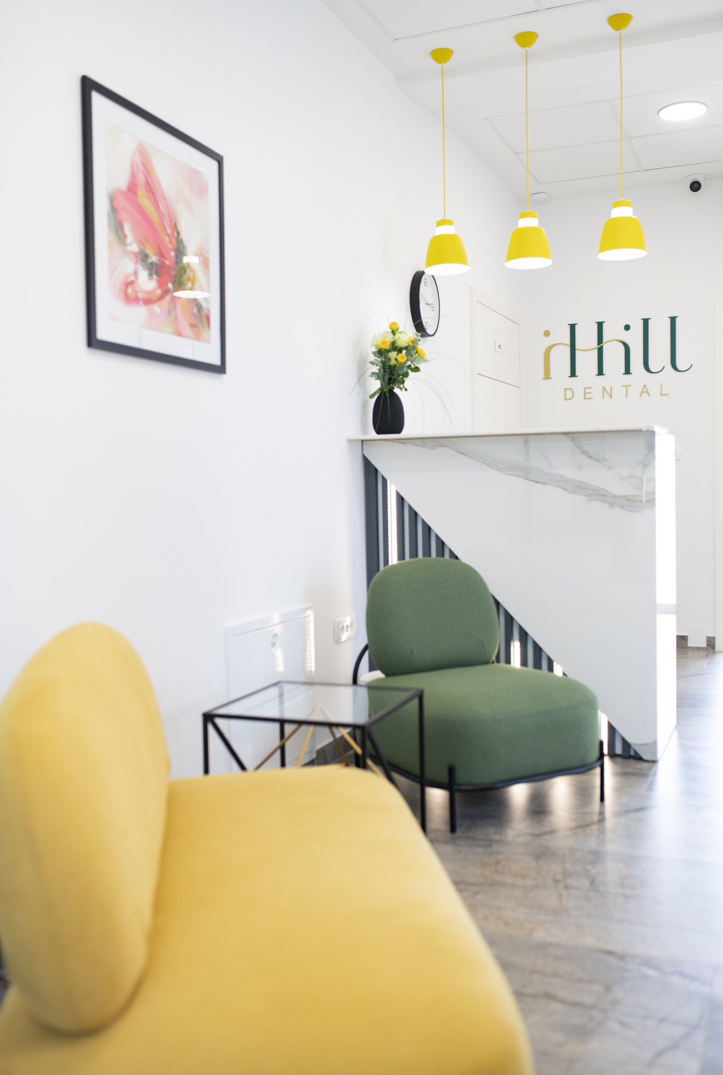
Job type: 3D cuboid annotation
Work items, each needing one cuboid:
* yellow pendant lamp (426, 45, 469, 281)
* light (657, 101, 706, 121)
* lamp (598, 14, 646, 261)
[{"bbox_3d":[0.341,-1.553,4.352,0.186,0.889,0.186,-1,3,0],"label":"yellow pendant lamp"},{"bbox_3d":[1.549,-2.045,5.073,0.234,0.020,0.234,0,3,22],"label":"light"},{"bbox_3d":[1.006,-1.547,4.076,0.186,0.901,0.186,0,3,22],"label":"lamp"}]

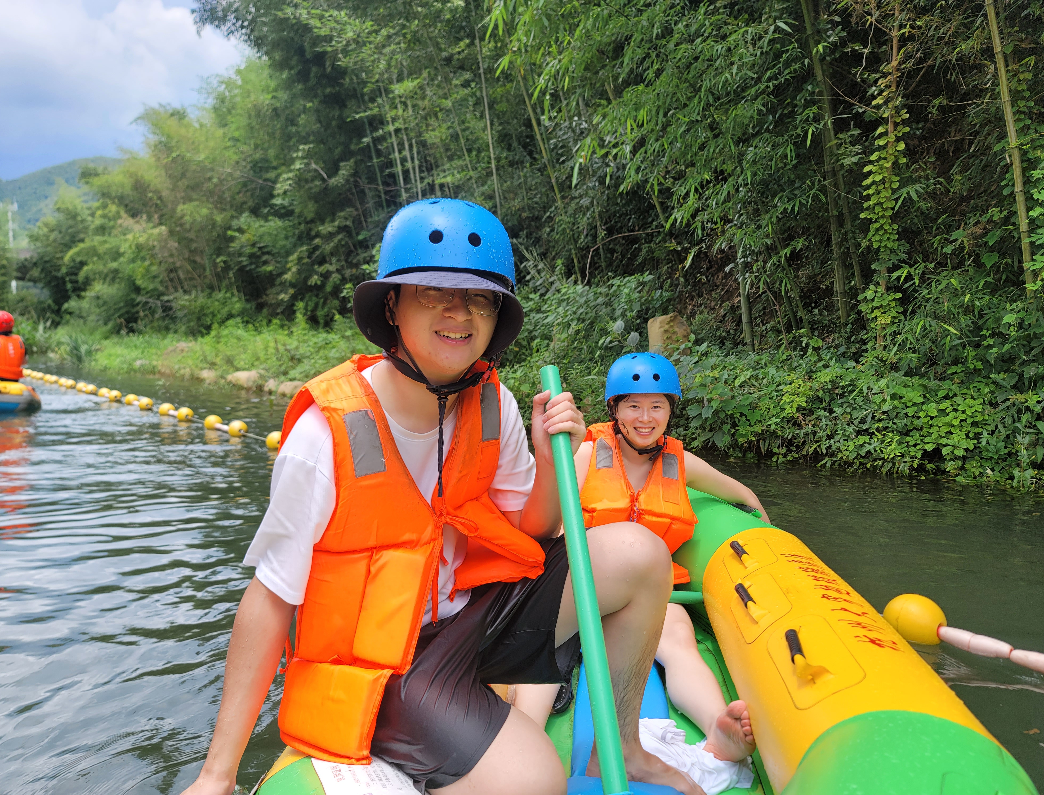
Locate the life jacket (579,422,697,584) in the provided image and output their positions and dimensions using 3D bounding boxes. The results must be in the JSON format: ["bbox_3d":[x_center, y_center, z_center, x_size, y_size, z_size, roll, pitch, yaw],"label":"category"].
[{"bbox_3d":[0.335,0.303,2.200,0.355,0.480,0.270,-2,-9,14],"label":"life jacket"}]

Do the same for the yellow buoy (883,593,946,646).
[{"bbox_3d":[1.310,0.757,2.555,0.190,0.190,0.190,-3,6,-37],"label":"yellow buoy"}]

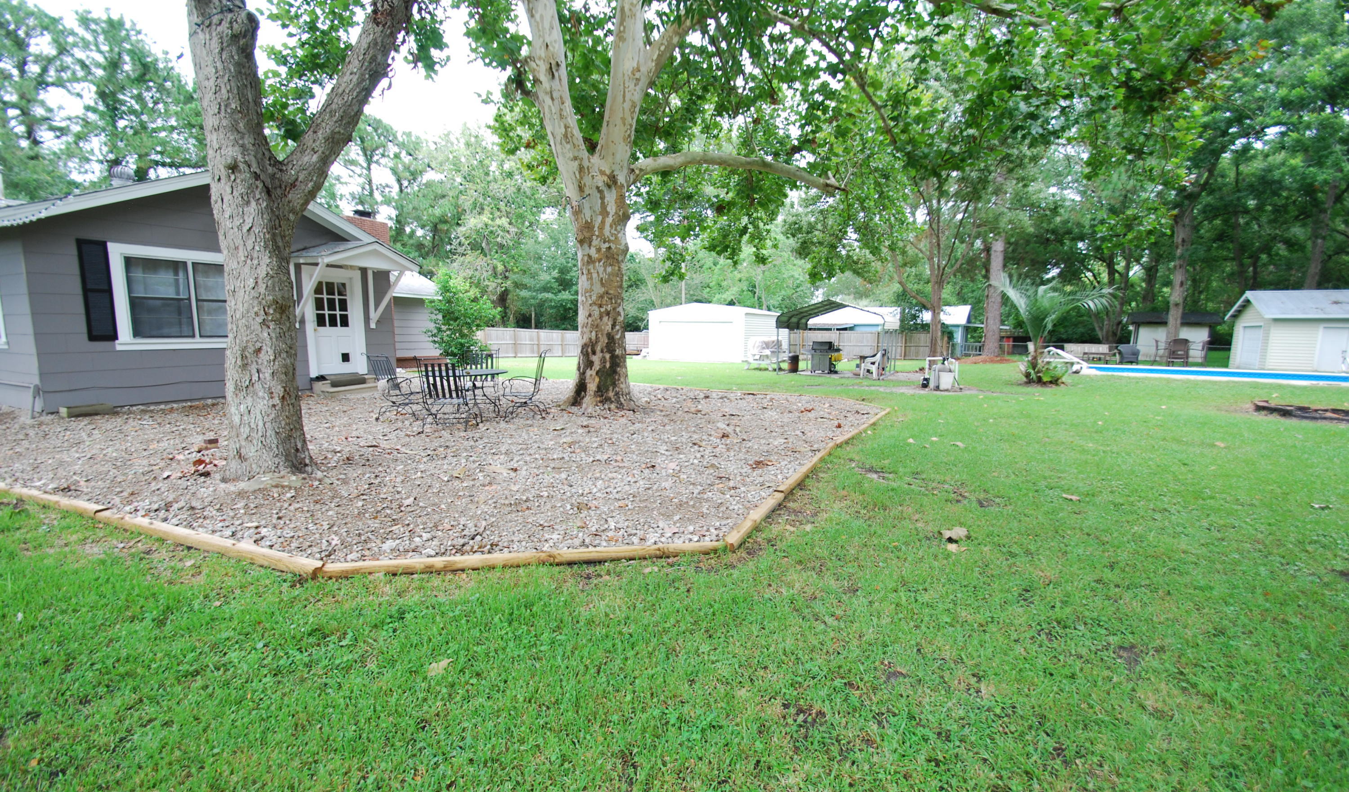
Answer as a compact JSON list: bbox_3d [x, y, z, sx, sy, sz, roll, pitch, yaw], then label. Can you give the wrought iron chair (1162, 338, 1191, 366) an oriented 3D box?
[{"bbox_3d":[17.980,-1.550,20.086,0.610,0.983,0.660,6,9,41],"label":"wrought iron chair"}]

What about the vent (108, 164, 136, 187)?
[{"bbox_3d":[-10.750,-4.211,10.973,0.380,0.550,0.380,4,8,29],"label":"vent"}]

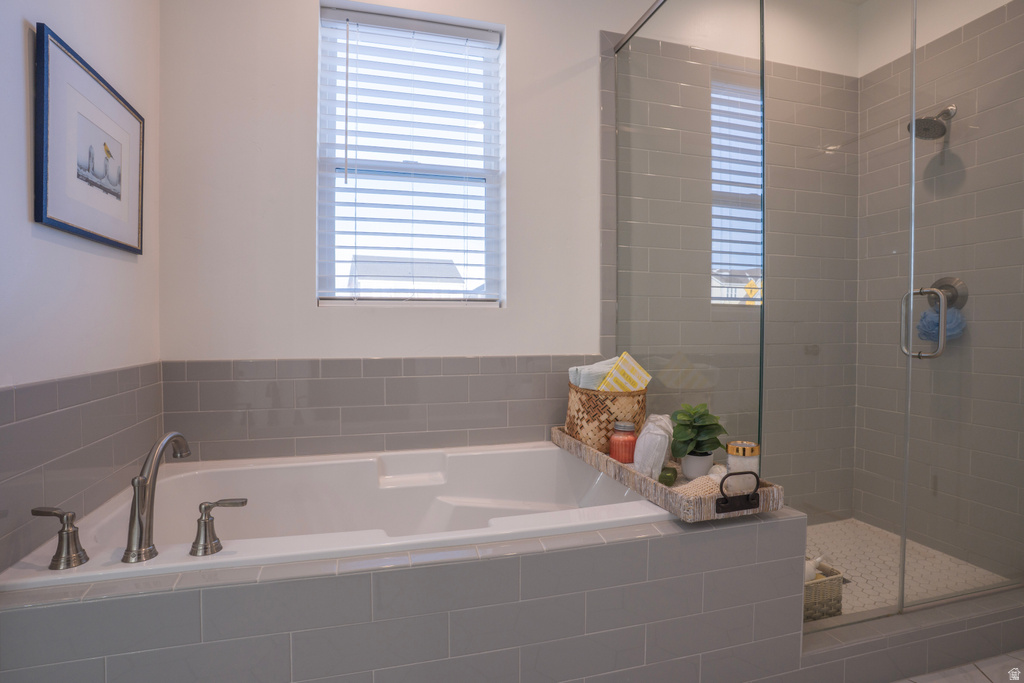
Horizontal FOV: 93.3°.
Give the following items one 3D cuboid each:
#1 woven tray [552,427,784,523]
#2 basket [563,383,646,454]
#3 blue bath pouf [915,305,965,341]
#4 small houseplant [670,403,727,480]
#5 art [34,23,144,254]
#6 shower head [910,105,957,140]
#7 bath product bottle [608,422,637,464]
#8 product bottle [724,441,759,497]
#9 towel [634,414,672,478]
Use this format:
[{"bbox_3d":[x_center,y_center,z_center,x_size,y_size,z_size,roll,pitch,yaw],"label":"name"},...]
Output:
[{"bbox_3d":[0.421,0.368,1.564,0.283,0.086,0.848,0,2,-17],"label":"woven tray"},{"bbox_3d":[0.349,0.279,1.819,0.255,0.224,0.255,0,2,-17],"label":"basket"},{"bbox_3d":[1.723,-0.070,1.944,0.145,0.138,0.145,0,2,-15],"label":"blue bath pouf"},{"bbox_3d":[0.554,0.292,1.441,0.155,0.212,0.155,0,2,-17],"label":"small houseplant"},{"bbox_3d":[-1.045,-0.461,1.225,0.020,0.412,0.442,0,2,-15],"label":"art"},{"bbox_3d":[1.694,-0.879,1.935,0.210,0.165,0.125,0,2,-15],"label":"shower head"},{"bbox_3d":[0.370,0.335,1.609,0.089,0.122,0.089,0,1,0],"label":"bath product bottle"},{"bbox_3d":[0.626,0.341,1.318,0.088,0.124,0.088,0,2,-17],"label":"product bottle"},{"bbox_3d":[0.434,0.314,1.486,0.080,0.170,0.110,0,2,-17],"label":"towel"}]

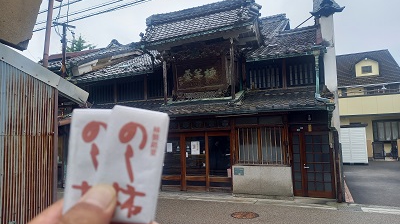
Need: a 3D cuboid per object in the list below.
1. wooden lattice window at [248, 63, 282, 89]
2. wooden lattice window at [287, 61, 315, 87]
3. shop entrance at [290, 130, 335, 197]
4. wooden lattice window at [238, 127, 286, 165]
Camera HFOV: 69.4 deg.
[{"bbox_3d":[2.260,-1.198,9.982,1.152,0.868,0.120,-4,-6,22],"label":"wooden lattice window"},{"bbox_3d":[3.329,-1.236,9.543,0.860,0.813,0.120,-4,-6,22],"label":"wooden lattice window"},{"bbox_3d":[3.222,1.499,8.282,1.122,1.843,0.120,-4,-6,22],"label":"shop entrance"},{"bbox_3d":[1.829,1.029,8.782,1.472,1.107,0.150,-4,-6,22],"label":"wooden lattice window"}]

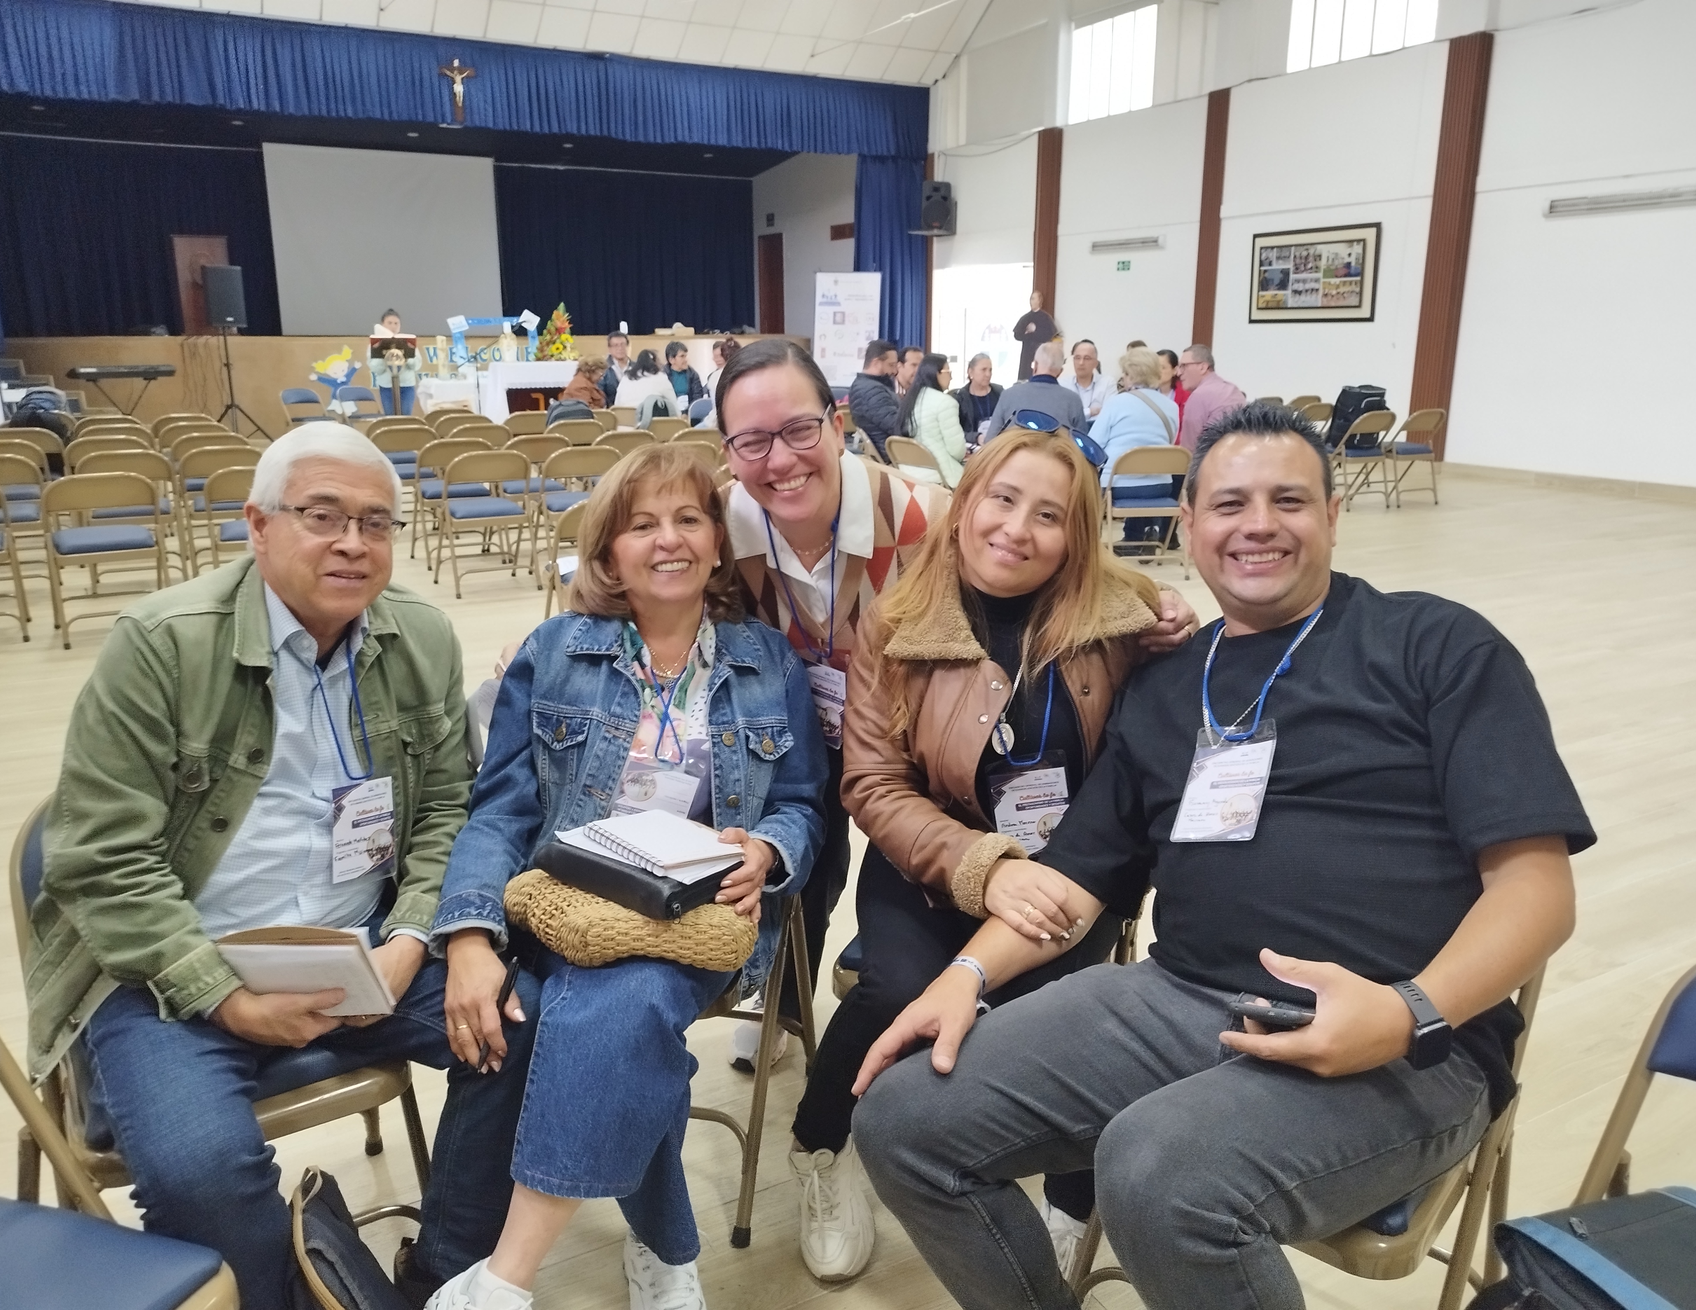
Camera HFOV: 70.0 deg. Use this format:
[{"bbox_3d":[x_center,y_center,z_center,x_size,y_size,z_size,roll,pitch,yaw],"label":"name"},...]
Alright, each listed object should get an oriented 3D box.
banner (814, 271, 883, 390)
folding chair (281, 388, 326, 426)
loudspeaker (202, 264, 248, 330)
[{"bbox_3d":[-0.025,-3.590,14.763,0.810,2.050,0.220,3,15,12],"label":"banner"},{"bbox_3d":[-6.163,-2.664,13.883,0.480,0.760,0.465,12,19,39],"label":"folding chair"},{"bbox_3d":[-7.160,-4.109,13.906,0.420,0.700,0.390,-11,18,-35],"label":"loudspeaker"}]

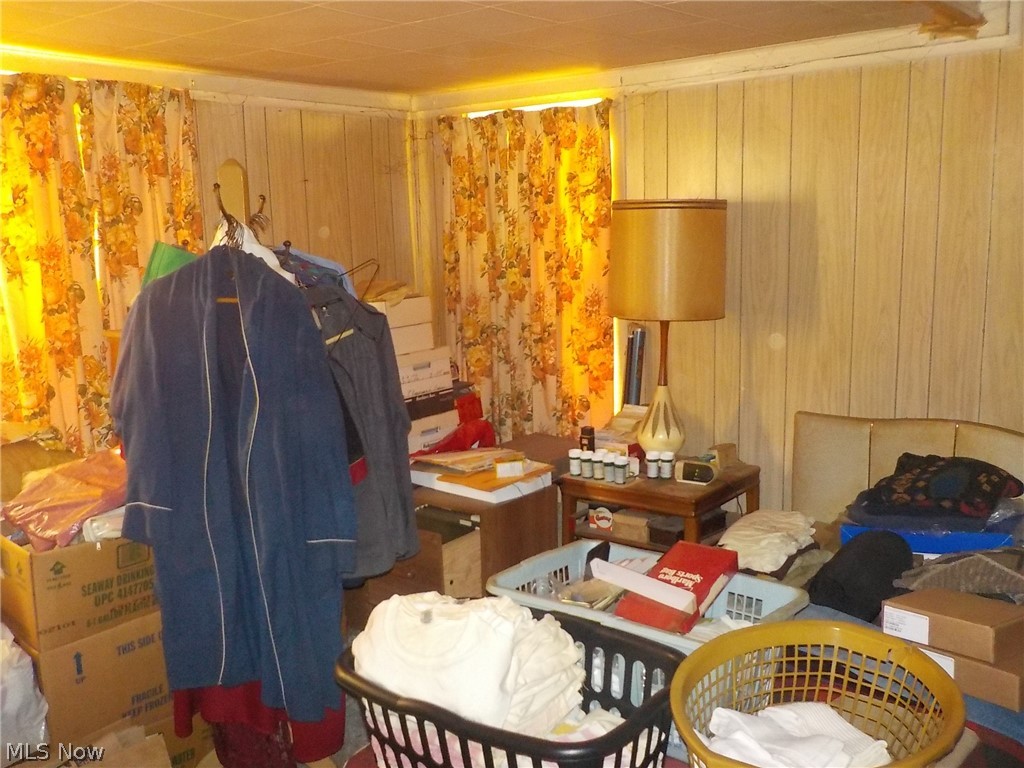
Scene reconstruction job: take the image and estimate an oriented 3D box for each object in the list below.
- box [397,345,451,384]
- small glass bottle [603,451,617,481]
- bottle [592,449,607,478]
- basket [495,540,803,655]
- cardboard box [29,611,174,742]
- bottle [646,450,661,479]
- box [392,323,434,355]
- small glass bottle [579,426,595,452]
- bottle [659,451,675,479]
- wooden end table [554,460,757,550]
[{"bbox_3d":[-0.579,-0.062,3.575,0.570,0.172,0.335,6,13,37],"label":"box"},{"bbox_3d":[0.346,0.299,3.152,0.046,0.092,0.046,-2,10,0],"label":"small glass bottle"},{"bbox_3d":[0.316,0.298,3.213,0.045,0.091,0.045,6,13,37],"label":"bottle"},{"bbox_3d":[0.294,0.574,1.960,0.605,0.262,0.395,7,14,39],"label":"basket"},{"bbox_3d":[-1.177,0.786,2.627,0.360,0.305,0.500,8,14,43],"label":"cardboard box"},{"bbox_3d":[0.506,0.291,3.178,0.046,0.090,0.046,-2,10,0],"label":"bottle"},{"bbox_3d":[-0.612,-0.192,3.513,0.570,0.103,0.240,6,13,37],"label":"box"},{"bbox_3d":[0.281,0.245,3.307,0.053,0.148,0.053,6,13,38],"label":"small glass bottle"},{"bbox_3d":[0.555,0.291,3.168,0.046,0.090,0.046,6,13,38],"label":"bottle"},{"bbox_3d":[0.552,0.605,3.330,0.540,0.570,0.490,6,13,37],"label":"wooden end table"}]

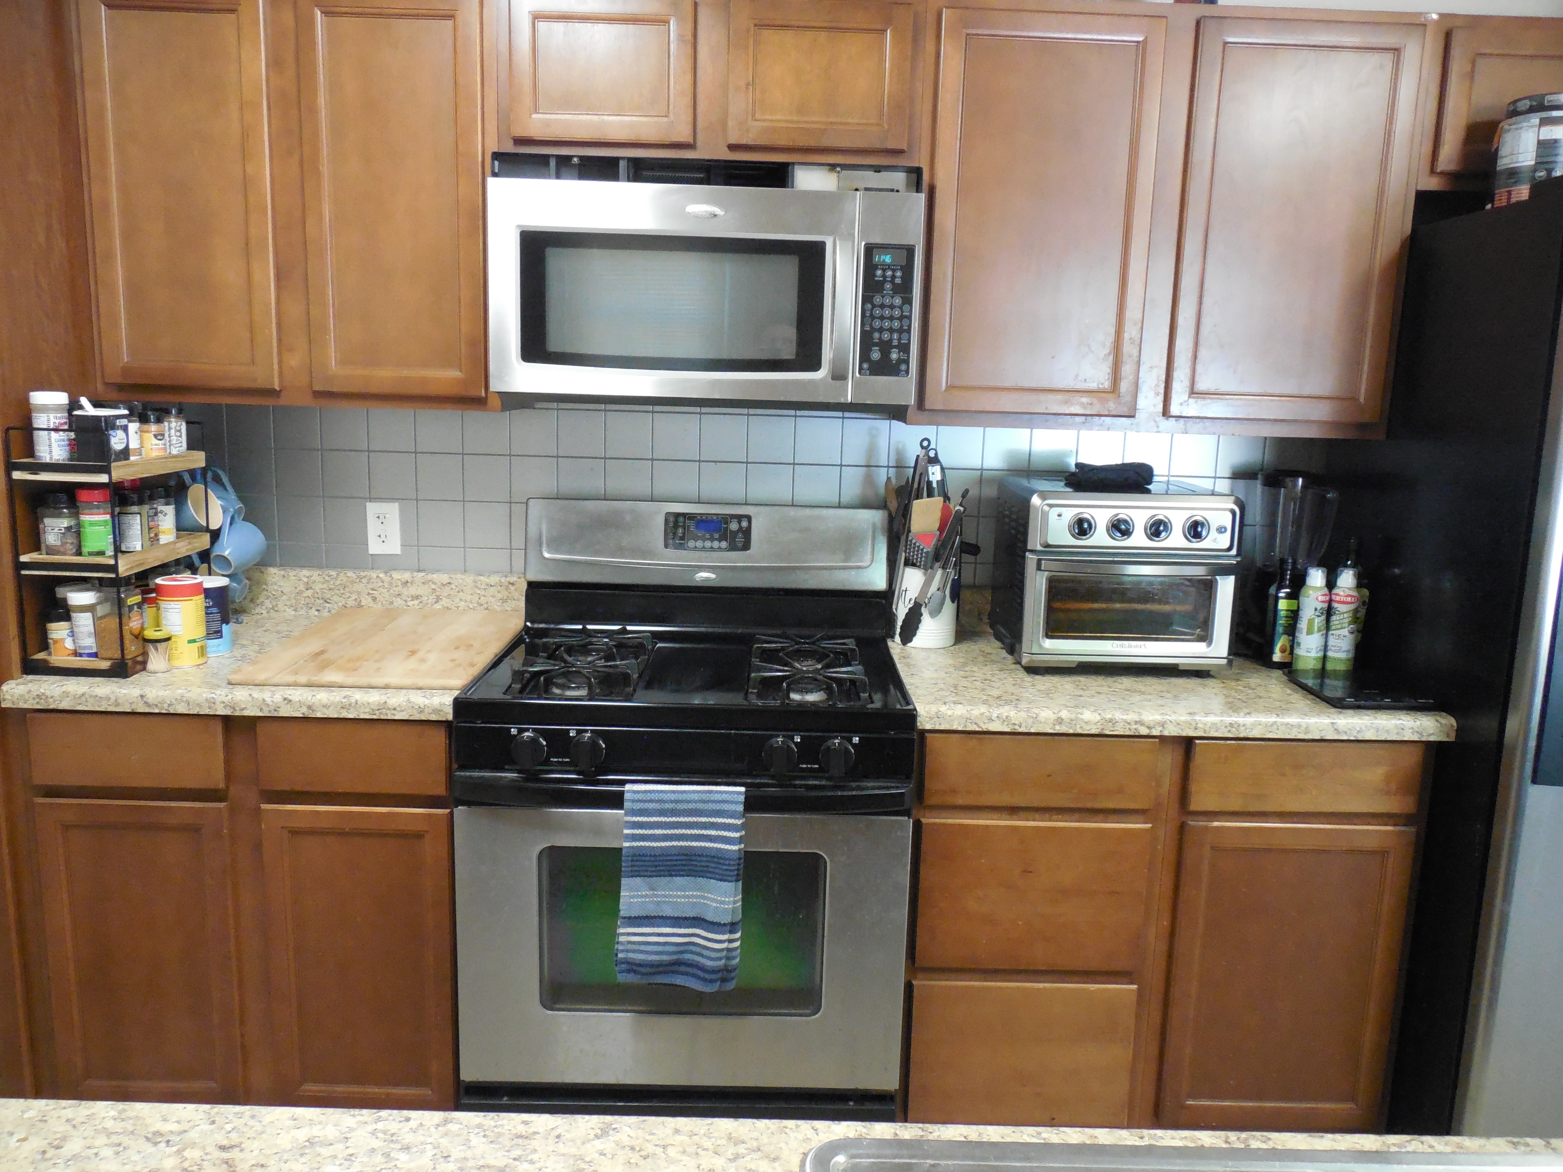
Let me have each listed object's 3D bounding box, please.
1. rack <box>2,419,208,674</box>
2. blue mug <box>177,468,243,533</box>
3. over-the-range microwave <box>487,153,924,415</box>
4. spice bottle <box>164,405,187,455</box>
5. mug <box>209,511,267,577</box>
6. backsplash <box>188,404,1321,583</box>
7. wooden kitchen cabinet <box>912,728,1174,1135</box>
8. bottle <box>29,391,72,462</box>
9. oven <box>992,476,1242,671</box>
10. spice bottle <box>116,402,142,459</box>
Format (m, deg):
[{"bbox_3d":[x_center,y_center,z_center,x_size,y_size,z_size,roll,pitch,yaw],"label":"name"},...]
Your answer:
[{"bbox_3d":[-1.197,-0.079,2.039,0.181,0.420,0.309,2,10,-1],"label":"rack"},{"bbox_3d":[-1.181,-0.172,2.325,0.105,0.125,0.095,-16,6,12],"label":"blue mug"},{"bbox_3d":[-0.137,-0.561,2.171,0.757,0.435,0.396,2,10,-1],"label":"over-the-range microwave"},{"bbox_3d":[-1.131,-0.291,2.108,0.035,0.089,0.035,-2,11,-21],"label":"spice bottle"},{"bbox_3d":[-1.126,-0.083,2.331,0.090,0.122,0.100,-23,21,17],"label":"mug"},{"bbox_3d":[-0.058,-0.191,2.477,2.472,0.360,0.012,2,10,-1],"label":"backsplash"},{"bbox_3d":[0.435,0.626,2.305,0.457,0.876,0.620,2,10,-1],"label":"wooden kitchen cabinet"},{"bbox_3d":[-1.215,-0.265,1.875,0.053,0.114,0.053,-2,11,-21],"label":"bottle"},{"bbox_3d":[0.652,-0.024,2.259,0.396,0.345,0.350,2,10,-1],"label":"oven"},{"bbox_3d":[-1.135,-0.270,1.966,0.038,0.098,0.038,-2,11,-21],"label":"spice bottle"}]

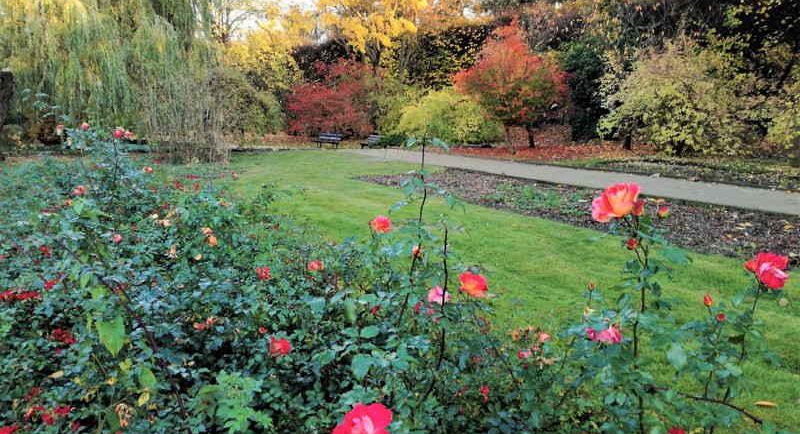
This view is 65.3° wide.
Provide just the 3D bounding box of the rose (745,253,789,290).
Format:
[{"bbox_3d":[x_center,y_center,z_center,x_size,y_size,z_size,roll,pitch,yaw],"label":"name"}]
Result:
[{"bbox_3d":[0.793,0.118,1.350,0.092,0.078,0.085,4,10,24],"label":"rose"}]

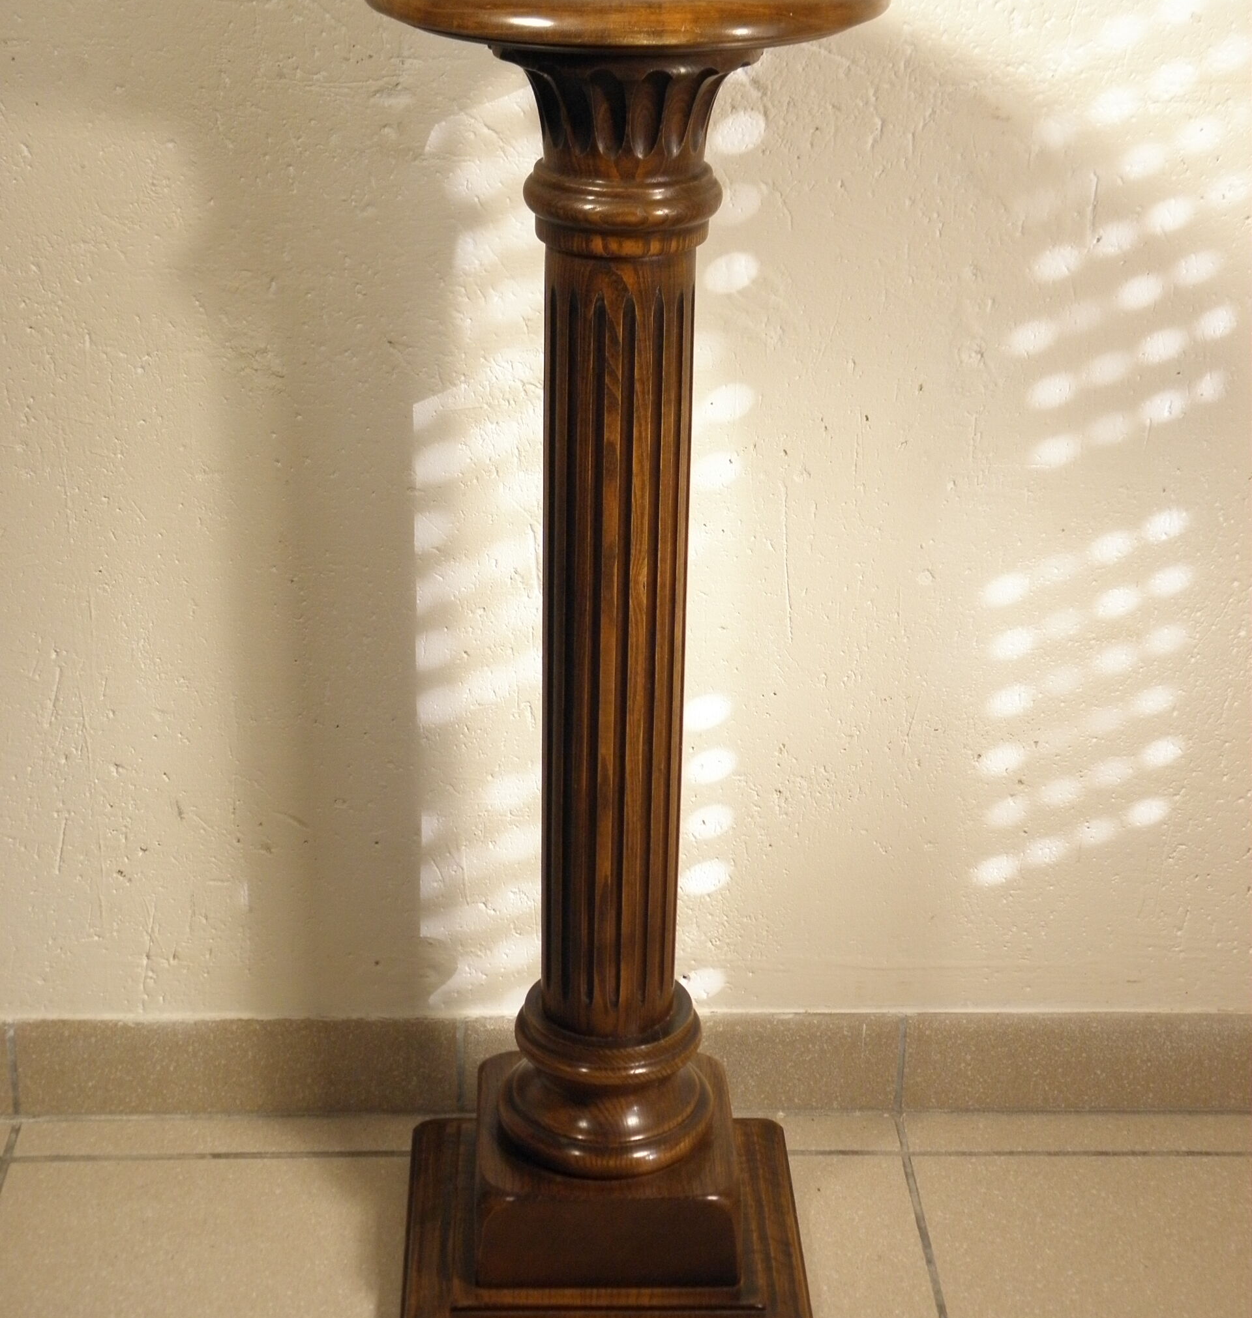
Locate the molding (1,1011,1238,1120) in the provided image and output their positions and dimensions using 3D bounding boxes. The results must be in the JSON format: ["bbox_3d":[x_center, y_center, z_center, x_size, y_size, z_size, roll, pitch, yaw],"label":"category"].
[{"bbox_3d":[0.005,0.282,1.690,0.873,0.081,0.011,0,25,-2],"label":"molding"}]

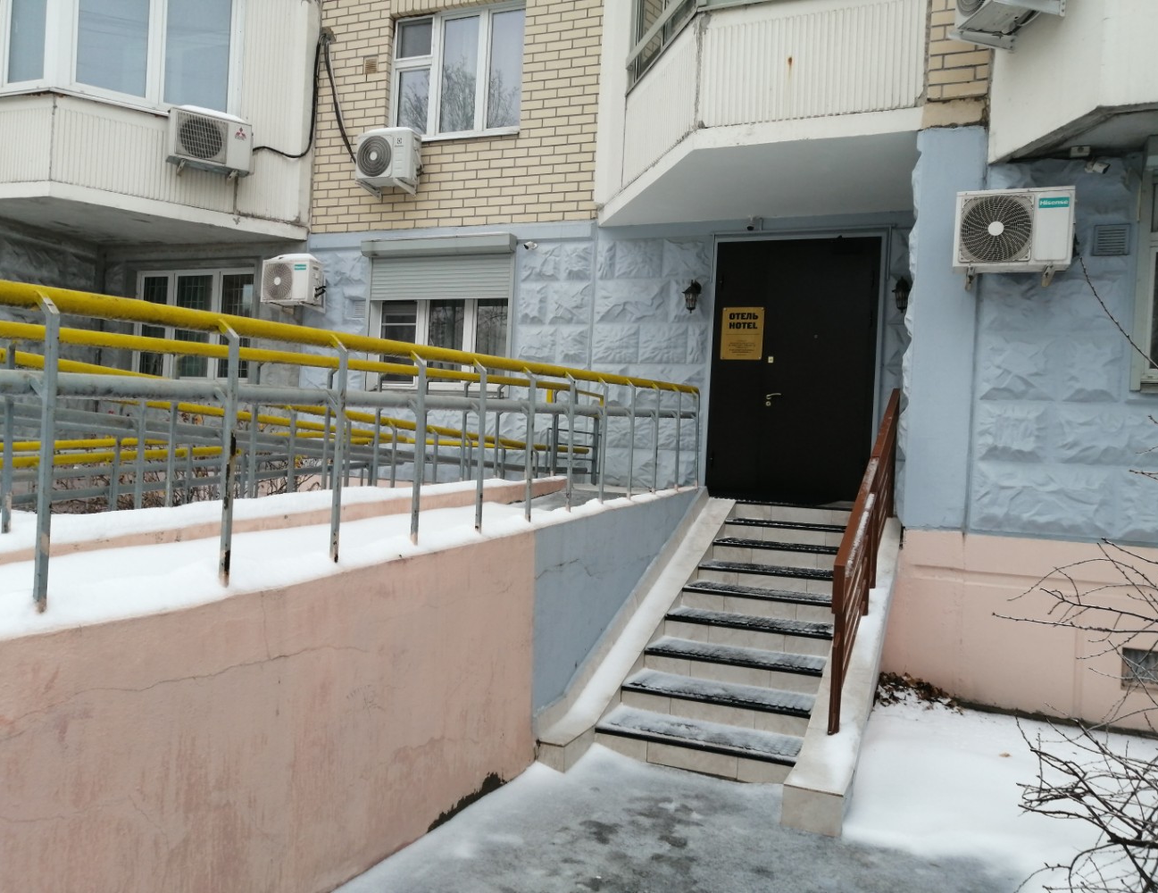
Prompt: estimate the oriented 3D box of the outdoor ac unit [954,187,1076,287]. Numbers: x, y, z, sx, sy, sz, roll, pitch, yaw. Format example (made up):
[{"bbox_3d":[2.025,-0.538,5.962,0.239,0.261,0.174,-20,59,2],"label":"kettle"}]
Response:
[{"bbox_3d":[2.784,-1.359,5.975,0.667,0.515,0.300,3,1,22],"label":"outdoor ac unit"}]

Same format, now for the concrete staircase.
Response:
[{"bbox_3d":[1.277,1.120,6.518,1.092,1.232,3.580,3,1,22],"label":"concrete staircase"}]

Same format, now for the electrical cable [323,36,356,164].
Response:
[{"bbox_3d":[-2.758,-4.005,10.689,0.460,1.460,0.120,3,1,22],"label":"electrical cable"}]

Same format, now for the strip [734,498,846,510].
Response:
[{"bbox_3d":[1.938,0.531,8.101,1.065,0.040,0.286,3,1,22],"label":"strip"}]

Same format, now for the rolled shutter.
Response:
[{"bbox_3d":[-1.555,-1.865,10.216,1.760,0.495,0.080,3,1,22],"label":"rolled shutter"}]

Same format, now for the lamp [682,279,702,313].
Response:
[{"bbox_3d":[1.101,-1.450,8.976,0.155,0.310,0.250,3,1,22],"label":"lamp"}]

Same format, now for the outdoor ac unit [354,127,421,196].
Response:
[{"bbox_3d":[-2.103,-3.150,10.239,0.650,0.550,0.310,3,1,22],"label":"outdoor ac unit"}]

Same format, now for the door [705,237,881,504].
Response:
[{"bbox_3d":[2.028,-0.728,8.866,1.537,2.484,0.150,3,1,22],"label":"door"}]

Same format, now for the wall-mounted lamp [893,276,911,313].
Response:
[{"bbox_3d":[2.879,-1.347,8.260,0.155,0.310,0.250,3,1,22],"label":"wall-mounted lamp"}]

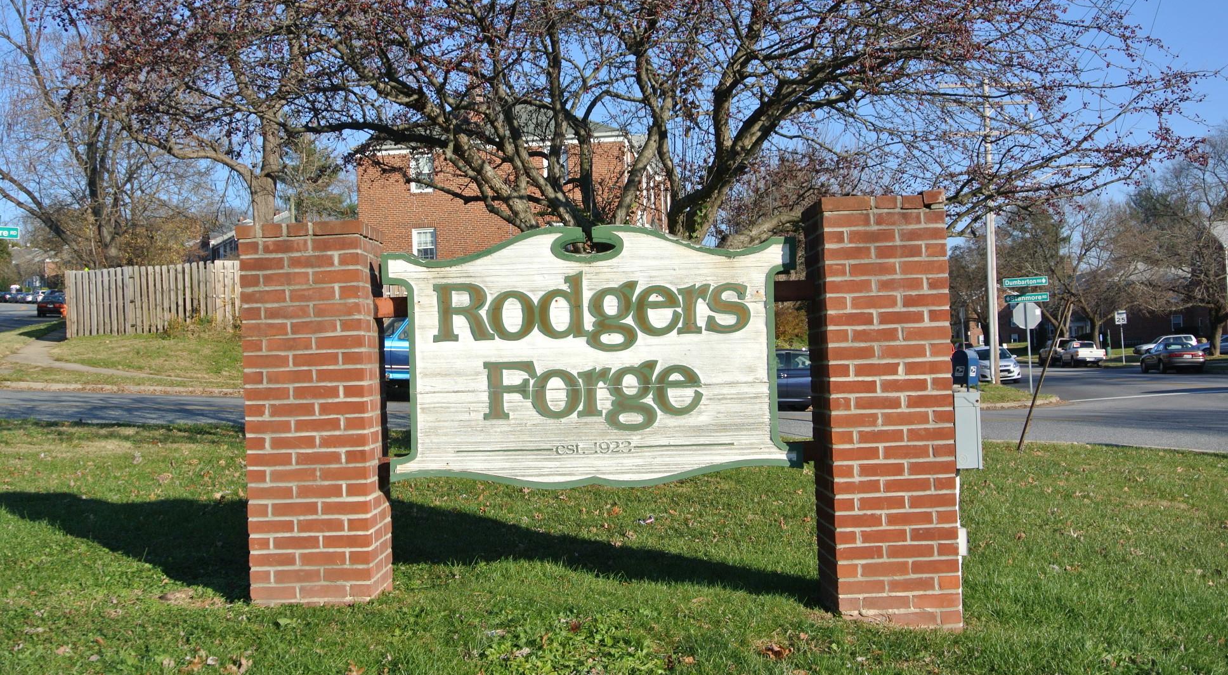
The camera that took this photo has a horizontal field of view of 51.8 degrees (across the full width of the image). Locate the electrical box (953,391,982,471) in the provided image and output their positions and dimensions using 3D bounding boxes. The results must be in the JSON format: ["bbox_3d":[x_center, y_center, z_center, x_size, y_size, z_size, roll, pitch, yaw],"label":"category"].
[{"bbox_3d":[1.505,0.405,5.480,0.125,0.320,0.220,-2,-1,0],"label":"electrical box"}]

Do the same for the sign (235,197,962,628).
[{"bbox_3d":[-0.062,0.373,5.464,2.948,1.800,0.500,-2,-1,0],"label":"sign"}]

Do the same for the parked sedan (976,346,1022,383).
[{"bbox_3d":[16.510,1.159,55.519,1.820,1.560,4.400,-2,-1,5],"label":"parked sedan"}]

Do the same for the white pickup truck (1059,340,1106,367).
[{"bbox_3d":[29.765,1.044,80.520,1.740,1.640,5.000,-2,-1,9],"label":"white pickup truck"}]

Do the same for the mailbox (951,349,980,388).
[{"bbox_3d":[11.094,1.029,40.015,0.530,1.270,0.620,-1,-2,-38],"label":"mailbox"}]

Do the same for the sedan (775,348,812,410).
[{"bbox_3d":[4.264,1.014,30.618,4.700,1.470,1.800,0,-1,2],"label":"sedan"}]

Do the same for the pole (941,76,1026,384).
[{"bbox_3d":[13.039,-3.661,43.625,3.100,10.598,0.350,-2,-1,0],"label":"pole"}]

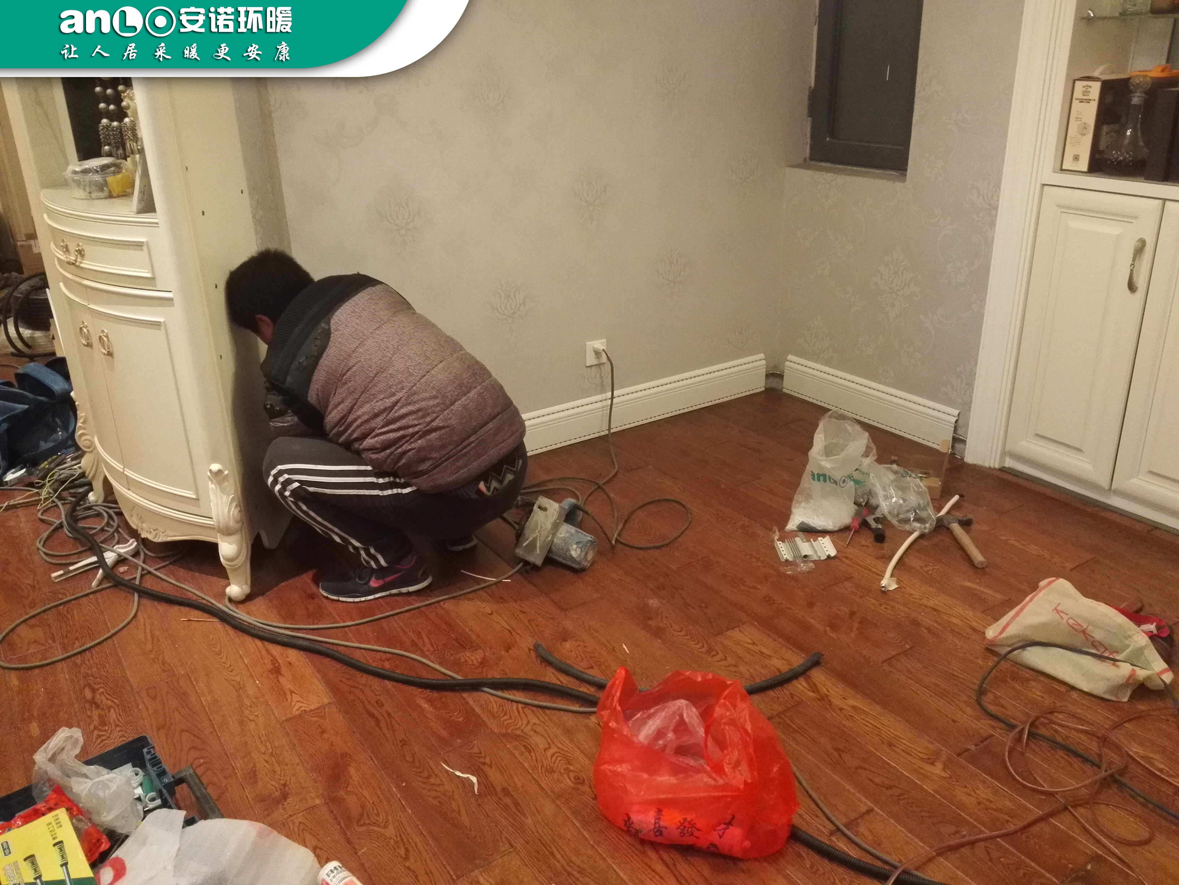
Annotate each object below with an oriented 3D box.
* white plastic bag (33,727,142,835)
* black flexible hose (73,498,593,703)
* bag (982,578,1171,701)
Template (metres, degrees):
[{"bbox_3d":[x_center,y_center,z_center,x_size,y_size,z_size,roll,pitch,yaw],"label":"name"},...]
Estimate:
[{"bbox_3d":[-0.897,0.611,1.775,0.160,0.150,0.150,-10,24,-19],"label":"white plastic bag"},{"bbox_3d":[-0.894,0.393,2.584,2.099,0.045,0.299,14,27,34],"label":"black flexible hose"},{"bbox_3d":[1.133,0.427,2.246,0.340,0.090,0.300,19,30,42],"label":"bag"}]

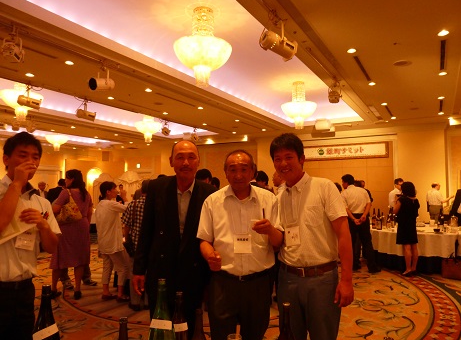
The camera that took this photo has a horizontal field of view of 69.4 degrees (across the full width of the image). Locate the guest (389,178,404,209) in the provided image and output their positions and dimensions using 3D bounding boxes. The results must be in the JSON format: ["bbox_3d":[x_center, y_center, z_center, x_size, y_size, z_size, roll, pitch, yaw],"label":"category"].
[{"bbox_3d":[3.683,1.071,7.300,0.400,1.720,0.480,-1,-4,27],"label":"guest"}]

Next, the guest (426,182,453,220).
[{"bbox_3d":[6.040,1.261,9.600,0.550,1.700,0.600,4,-5,-45],"label":"guest"}]

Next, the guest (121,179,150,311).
[{"bbox_3d":[-1.062,0.872,4.020,0.500,1.570,0.400,-1,-4,23],"label":"guest"}]

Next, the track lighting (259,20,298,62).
[{"bbox_3d":[0.538,-1.444,3.771,0.410,0.370,0.240,2,-4,-28],"label":"track lighting"}]

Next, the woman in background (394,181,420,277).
[{"bbox_3d":[3.025,0.982,5.652,0.430,1.560,0.350,0,-3,-2],"label":"woman in background"}]

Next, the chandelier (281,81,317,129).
[{"bbox_3d":[1.656,-1.559,8.049,0.860,1.130,0.860,-2,-4,32],"label":"chandelier"}]

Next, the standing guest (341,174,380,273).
[{"bbox_3d":[2.299,0.929,5.856,0.520,1.690,0.420,0,-3,8],"label":"standing guest"}]

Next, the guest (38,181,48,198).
[{"bbox_3d":[-5.396,1.160,9.549,0.480,1.660,0.320,3,-4,-39],"label":"guest"}]

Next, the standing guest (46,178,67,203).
[{"bbox_3d":[-3.390,0.973,6.700,0.520,1.650,0.380,-1,-4,23],"label":"standing guest"}]

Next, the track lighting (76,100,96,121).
[{"bbox_3d":[-3.162,-1.291,7.288,0.410,0.420,0.240,3,-4,-40],"label":"track lighting"}]

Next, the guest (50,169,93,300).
[{"bbox_3d":[-2.138,0.852,4.458,0.480,1.680,0.400,3,-5,-45],"label":"guest"}]

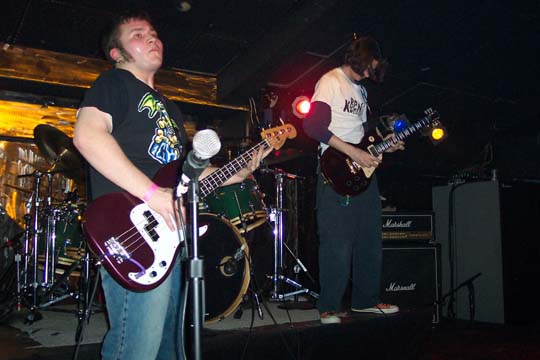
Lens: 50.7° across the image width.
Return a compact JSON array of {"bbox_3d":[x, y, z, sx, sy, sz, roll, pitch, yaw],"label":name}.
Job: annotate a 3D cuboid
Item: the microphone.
[{"bbox_3d":[-0.140,-0.033,1.097,0.160,0.052,0.052,-54,0,43],"label":"microphone"}]

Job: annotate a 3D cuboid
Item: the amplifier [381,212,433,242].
[{"bbox_3d":[1.234,0.459,5.559,0.750,0.290,0.230,-1,-3,8],"label":"amplifier"}]

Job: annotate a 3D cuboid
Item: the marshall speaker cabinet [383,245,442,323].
[{"bbox_3d":[1.266,1.012,5.578,0.770,0.790,0.370,-1,-3,8],"label":"marshall speaker cabinet"}]

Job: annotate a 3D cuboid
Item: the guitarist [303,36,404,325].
[{"bbox_3d":[0.505,0.003,3.450,0.480,1.730,0.550,-3,-4,43],"label":"guitarist"}]

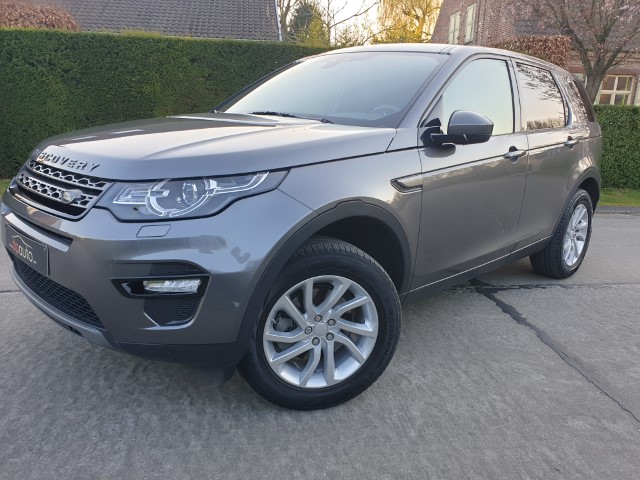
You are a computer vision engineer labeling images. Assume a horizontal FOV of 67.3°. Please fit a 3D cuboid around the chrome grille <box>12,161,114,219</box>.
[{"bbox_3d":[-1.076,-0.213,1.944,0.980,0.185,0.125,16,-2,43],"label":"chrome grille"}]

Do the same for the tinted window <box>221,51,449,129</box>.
[{"bbox_3d":[0.017,-0.919,2.850,1.500,0.150,0.820,16,54,43],"label":"tinted window"}]

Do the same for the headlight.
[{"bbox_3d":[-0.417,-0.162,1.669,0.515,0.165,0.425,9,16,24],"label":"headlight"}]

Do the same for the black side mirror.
[{"bbox_3d":[0.643,-0.513,2.192,0.260,0.165,0.240,-12,20,-43],"label":"black side mirror"}]

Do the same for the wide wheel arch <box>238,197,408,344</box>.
[{"bbox_3d":[0.047,0.070,1.909,0.950,0.480,0.160,-12,20,-43],"label":"wide wheel arch"}]

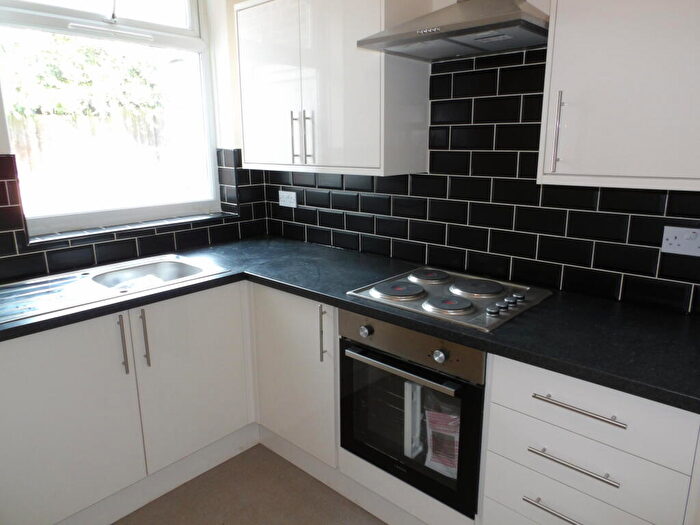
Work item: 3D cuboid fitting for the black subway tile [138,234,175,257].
[{"bbox_3d":[-0.990,-0.090,2.496,0.010,0.101,0.200,12,19,41],"label":"black subway tile"}]

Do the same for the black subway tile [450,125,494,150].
[{"bbox_3d":[0.497,-0.507,1.976,0.200,0.100,0.009,12,19,41],"label":"black subway tile"}]

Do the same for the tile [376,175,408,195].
[{"bbox_3d":[0.199,-0.370,2.298,0.200,0.100,0.010,12,19,41],"label":"tile"}]

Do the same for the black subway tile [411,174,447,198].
[{"bbox_3d":[0.350,-0.337,2.158,0.200,0.100,0.009,12,19,41],"label":"black subway tile"}]

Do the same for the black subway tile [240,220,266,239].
[{"bbox_3d":[-0.581,-0.200,2.927,0.010,0.101,0.194,12,19,41],"label":"black subway tile"}]

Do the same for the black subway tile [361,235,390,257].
[{"bbox_3d":[0.131,-0.086,2.439,0.200,0.099,0.010,12,19,41],"label":"black subway tile"}]

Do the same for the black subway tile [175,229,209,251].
[{"bbox_3d":[-0.857,-0.128,2.653,0.009,0.098,0.200,13,19,42],"label":"black subway tile"}]

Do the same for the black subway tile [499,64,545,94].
[{"bbox_3d":[0.647,-0.676,1.797,0.200,0.100,0.010,12,19,41],"label":"black subway tile"}]

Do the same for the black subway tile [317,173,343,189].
[{"bbox_3d":[-0.097,-0.434,2.564,0.200,0.100,0.010,12,19,41],"label":"black subway tile"}]

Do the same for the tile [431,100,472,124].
[{"bbox_3d":[0.422,-0.623,2.021,0.200,0.100,0.009,12,19,41],"label":"tile"}]

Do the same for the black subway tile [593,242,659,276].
[{"bbox_3d":[0.954,-0.011,1.684,0.200,0.100,0.009,12,19,41],"label":"black subway tile"}]

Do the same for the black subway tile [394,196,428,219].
[{"bbox_3d":[0.277,-0.253,2.255,0.200,0.100,0.009,12,19,41],"label":"black subway tile"}]

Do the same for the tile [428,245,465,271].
[{"bbox_3d":[0.430,-0.022,2.173,0.200,0.098,0.009,12,19,41],"label":"tile"}]

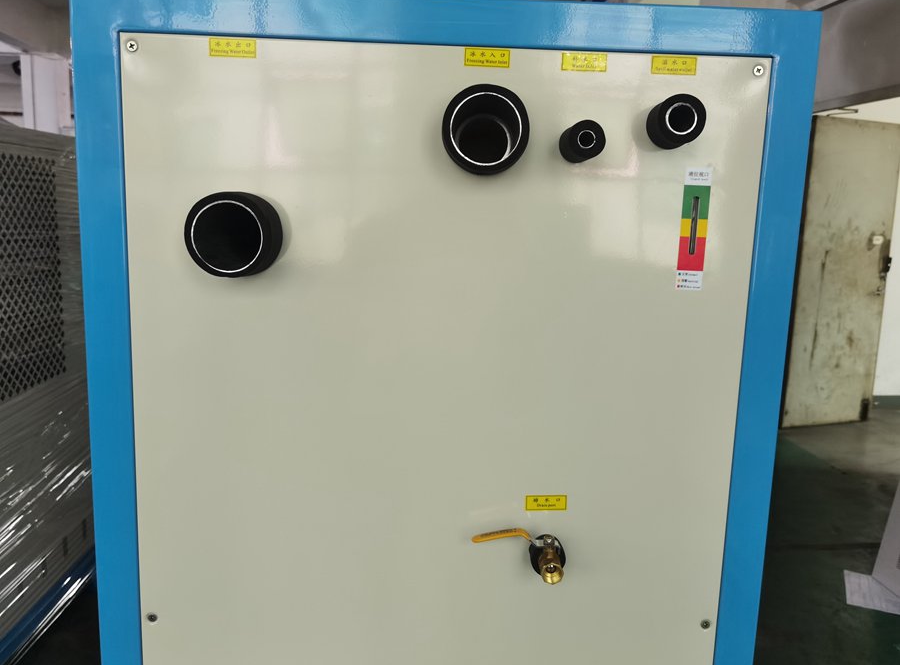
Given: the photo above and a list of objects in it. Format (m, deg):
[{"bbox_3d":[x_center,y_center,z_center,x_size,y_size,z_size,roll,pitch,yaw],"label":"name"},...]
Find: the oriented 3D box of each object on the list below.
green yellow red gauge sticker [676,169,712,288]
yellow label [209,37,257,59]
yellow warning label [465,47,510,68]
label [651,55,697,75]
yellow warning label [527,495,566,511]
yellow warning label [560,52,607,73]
[{"bbox_3d":[0.293,-0.123,0.843,0.031,0.144,0.002,2,9,-2],"label":"green yellow red gauge sticker"},{"bbox_3d":[-0.246,-0.322,0.796,0.053,0.020,0.002,2,9,-2],"label":"yellow label"},{"bbox_3d":[0.043,-0.315,0.806,0.052,0.019,0.002,2,9,-2],"label":"yellow warning label"},{"bbox_3d":[0.260,-0.309,0.813,0.052,0.020,0.002,2,9,-2],"label":"label"},{"bbox_3d":[0.123,0.217,0.890,0.052,0.020,0.002,0,9,-2],"label":"yellow warning label"},{"bbox_3d":[0.155,-0.311,0.810,0.053,0.020,0.002,2,9,-2],"label":"yellow warning label"}]

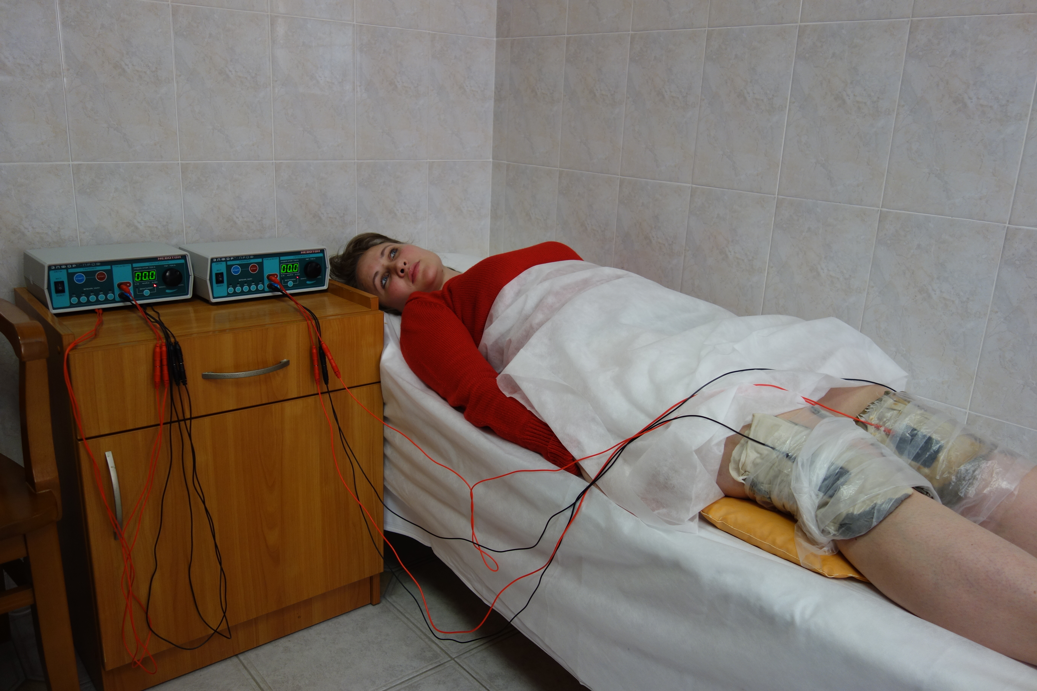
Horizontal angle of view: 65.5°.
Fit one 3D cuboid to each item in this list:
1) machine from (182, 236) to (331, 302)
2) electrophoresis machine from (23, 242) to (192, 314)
[{"bbox_3d":[-0.542,-0.158,1.663,0.255,0.093,0.173,-11,21,-38],"label":"machine"},{"bbox_3d":[-0.778,-0.131,1.536,0.255,0.093,0.173,-12,22,-40],"label":"electrophoresis machine"}]

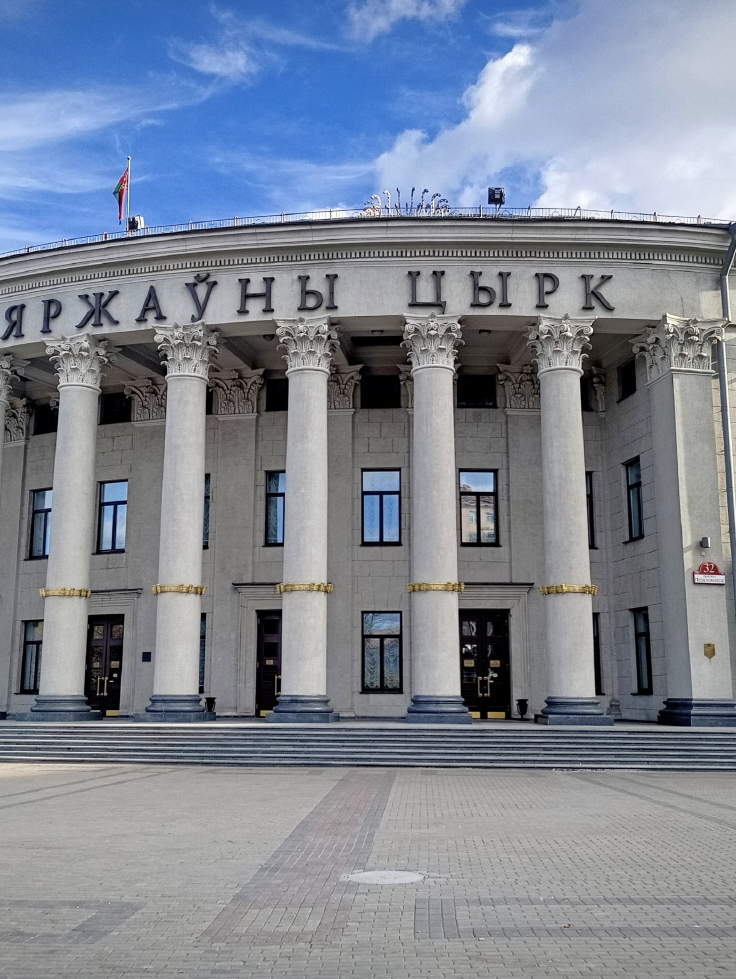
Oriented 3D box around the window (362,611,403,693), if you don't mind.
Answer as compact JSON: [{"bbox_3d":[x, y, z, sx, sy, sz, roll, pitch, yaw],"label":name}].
[{"bbox_3d":[0.486,5.581,36.139,1.430,2.750,0.200,-1,-11,4],"label":"window"}]

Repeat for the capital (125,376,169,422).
[{"bbox_3d":[-7.882,-3.247,38.216,2.009,1.548,0.568,-4,-12,20],"label":"capital"}]

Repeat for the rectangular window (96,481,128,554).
[{"bbox_3d":[-9.890,1.083,40.632,1.403,2.810,0.244,-5,-12,23],"label":"rectangular window"}]

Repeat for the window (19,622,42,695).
[{"bbox_3d":[-12.547,6.347,40.047,1.430,2.750,0.200,-6,-13,30],"label":"window"}]

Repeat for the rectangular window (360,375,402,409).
[{"bbox_3d":[0.472,-3.602,38.915,1.464,1.266,0.244,-1,-11,4],"label":"rectangular window"}]

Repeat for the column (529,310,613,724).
[{"bbox_3d":[5.903,0.865,31.445,1.823,11.956,1.823,1,-11,-6],"label":"column"}]

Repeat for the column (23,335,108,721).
[{"bbox_3d":[-9.339,1.155,33.234,1.861,12.006,1.861,-4,-12,19],"label":"column"}]

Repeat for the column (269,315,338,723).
[{"bbox_3d":[-1.840,0.831,31.514,1.861,12.006,1.861,-1,-11,6],"label":"column"}]

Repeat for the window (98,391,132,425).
[{"bbox_3d":[-9.636,-3.094,40.390,1.450,1.270,0.200,-5,-12,24],"label":"window"}]

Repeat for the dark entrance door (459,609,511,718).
[{"bbox_3d":[4.101,6.120,36.911,1.757,3.792,0.244,1,-11,-2],"label":"dark entrance door"}]

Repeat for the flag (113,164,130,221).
[{"bbox_3d":[-7.767,-9.300,33.142,0.544,1.980,0.356,-3,-11,14],"label":"flag"}]

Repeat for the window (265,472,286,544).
[{"bbox_3d":[-2.914,0.605,36.523,1.352,2.607,0.200,-2,-11,10],"label":"window"}]

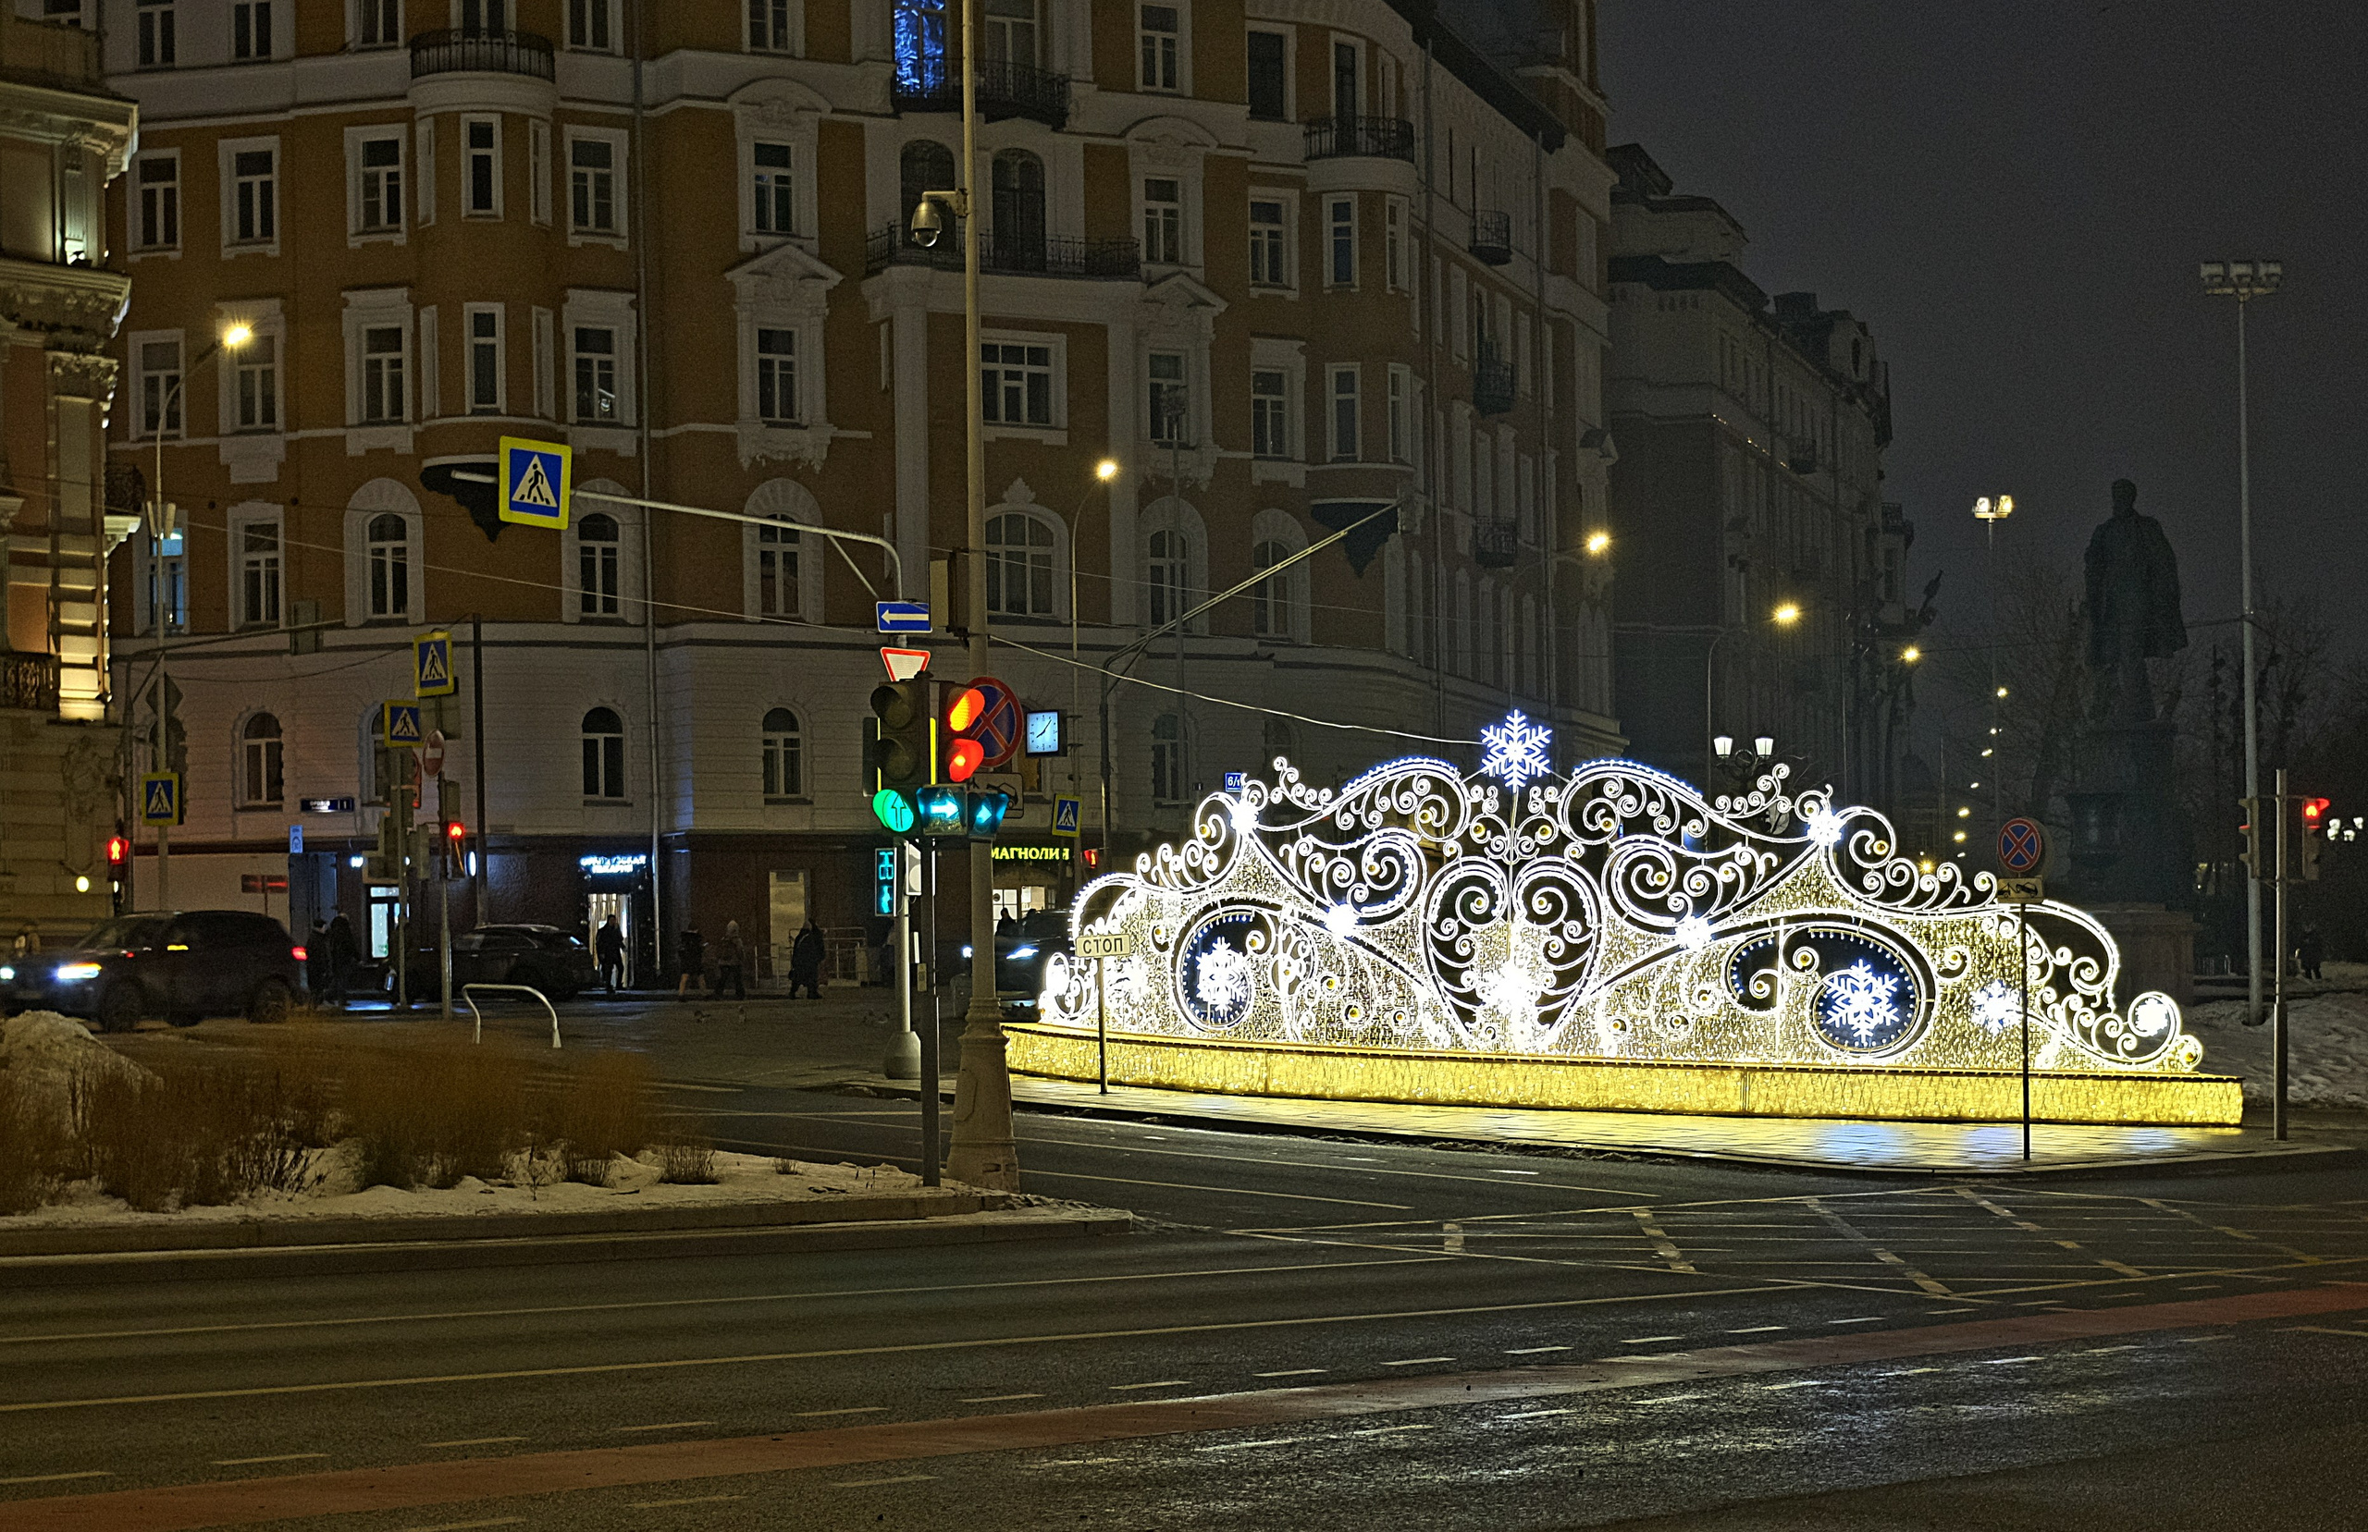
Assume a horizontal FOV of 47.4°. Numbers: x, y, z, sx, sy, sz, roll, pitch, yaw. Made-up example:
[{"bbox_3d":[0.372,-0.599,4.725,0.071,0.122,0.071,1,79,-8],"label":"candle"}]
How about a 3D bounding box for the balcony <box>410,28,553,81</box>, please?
[{"bbox_3d":[-14.546,-14.726,55.800,2.800,0.980,1.000,-1,-2,-5],"label":"balcony"}]

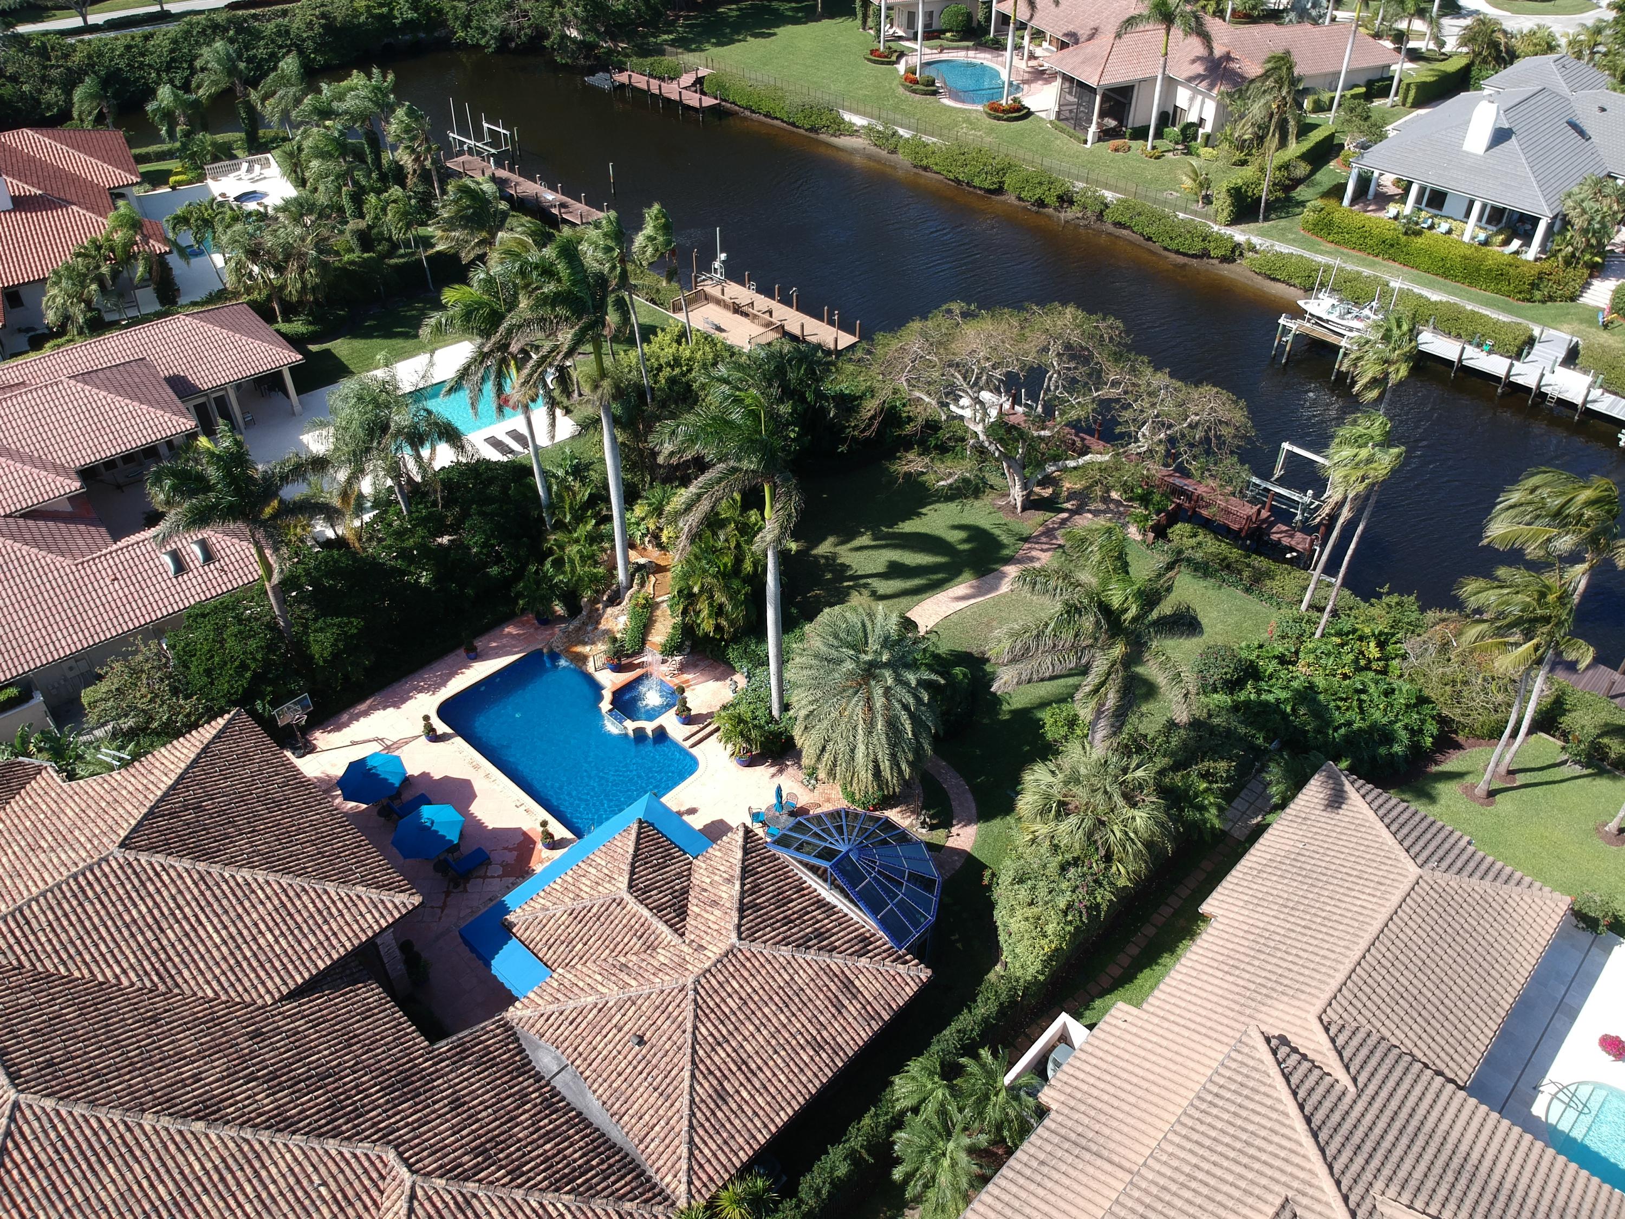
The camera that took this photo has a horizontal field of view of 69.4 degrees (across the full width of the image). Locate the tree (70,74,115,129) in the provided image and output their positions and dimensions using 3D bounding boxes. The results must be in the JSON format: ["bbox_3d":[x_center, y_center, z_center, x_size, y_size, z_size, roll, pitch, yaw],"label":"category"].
[{"bbox_3d":[-62.371,-43.046,103.048,4.040,7.370,4.000,0,39,0],"label":"tree"}]

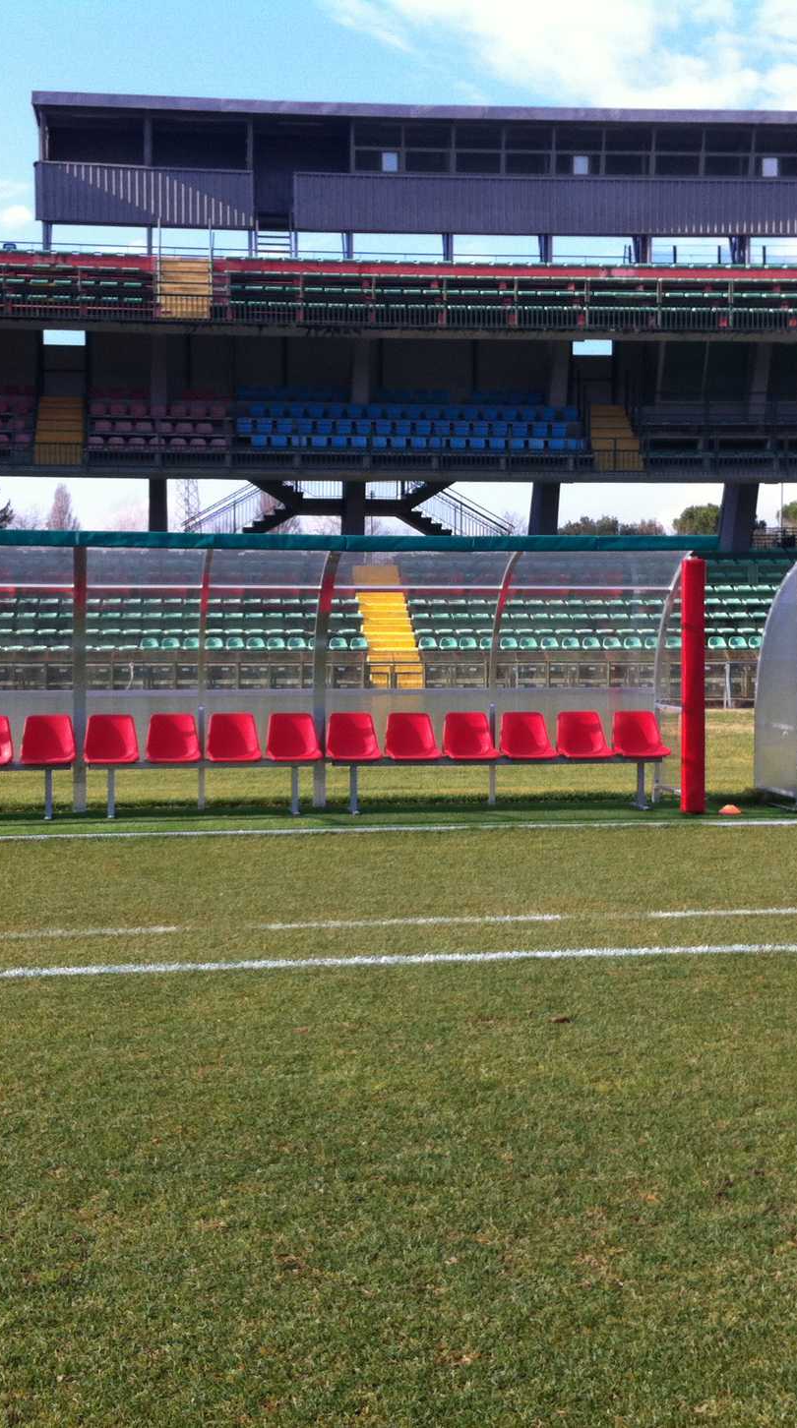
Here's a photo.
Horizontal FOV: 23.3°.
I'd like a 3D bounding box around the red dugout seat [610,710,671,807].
[{"bbox_3d":[1.968,0.373,15.700,0.440,0.800,0.460,0,2,-11],"label":"red dugout seat"}]

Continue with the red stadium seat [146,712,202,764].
[{"bbox_3d":[-1.850,0.205,15.819,0.440,0.430,0.420,0,1,-11],"label":"red stadium seat"}]

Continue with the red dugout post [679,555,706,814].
[{"bbox_3d":[2.425,-0.242,15.893,0.190,2.120,0.190,0,1,-11],"label":"red dugout post"}]

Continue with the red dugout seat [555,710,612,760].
[{"bbox_3d":[1.491,0.169,15.600,0.430,0.400,0.440,0,2,-11],"label":"red dugout seat"}]

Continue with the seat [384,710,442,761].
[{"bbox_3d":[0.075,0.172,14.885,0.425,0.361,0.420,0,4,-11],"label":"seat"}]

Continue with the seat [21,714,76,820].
[{"bbox_3d":[-2.830,0.423,15.632,0.440,0.850,0.420,0,1,-11],"label":"seat"}]

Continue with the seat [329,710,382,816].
[{"bbox_3d":[-0.374,0.381,14.807,0.425,0.769,0.440,0,4,-11],"label":"seat"}]

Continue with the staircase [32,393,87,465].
[{"bbox_3d":[-7.905,-6.625,45.300,1.100,1.900,2.600,0,2,-4],"label":"staircase"}]

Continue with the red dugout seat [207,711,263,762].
[{"bbox_3d":[-1.270,0.182,14.612,0.425,0.361,0.420,0,4,-11],"label":"red dugout seat"}]

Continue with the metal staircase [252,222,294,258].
[{"bbox_3d":[-2.886,-10.823,44.400,0.950,1.050,0.950,0,2,-4],"label":"metal staircase"}]

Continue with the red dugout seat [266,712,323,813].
[{"bbox_3d":[-0.823,0.384,14.716,0.425,0.769,0.440,0,4,-11],"label":"red dugout seat"}]

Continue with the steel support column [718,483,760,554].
[{"bbox_3d":[8.910,-5.119,50.500,0.500,1.850,1.200,0,20,-3],"label":"steel support column"}]

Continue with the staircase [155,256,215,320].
[{"bbox_3d":[-5.238,-10.493,47.500,1.350,1.900,2.400,0,4,-7],"label":"staircase"}]

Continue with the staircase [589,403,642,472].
[{"bbox_3d":[5.247,-6.671,46.600,1.100,1.900,2.600,0,2,-4],"label":"staircase"}]

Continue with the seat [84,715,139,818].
[{"bbox_3d":[-2.167,0.394,14.443,0.425,0.769,0.440,0,4,-11],"label":"seat"}]

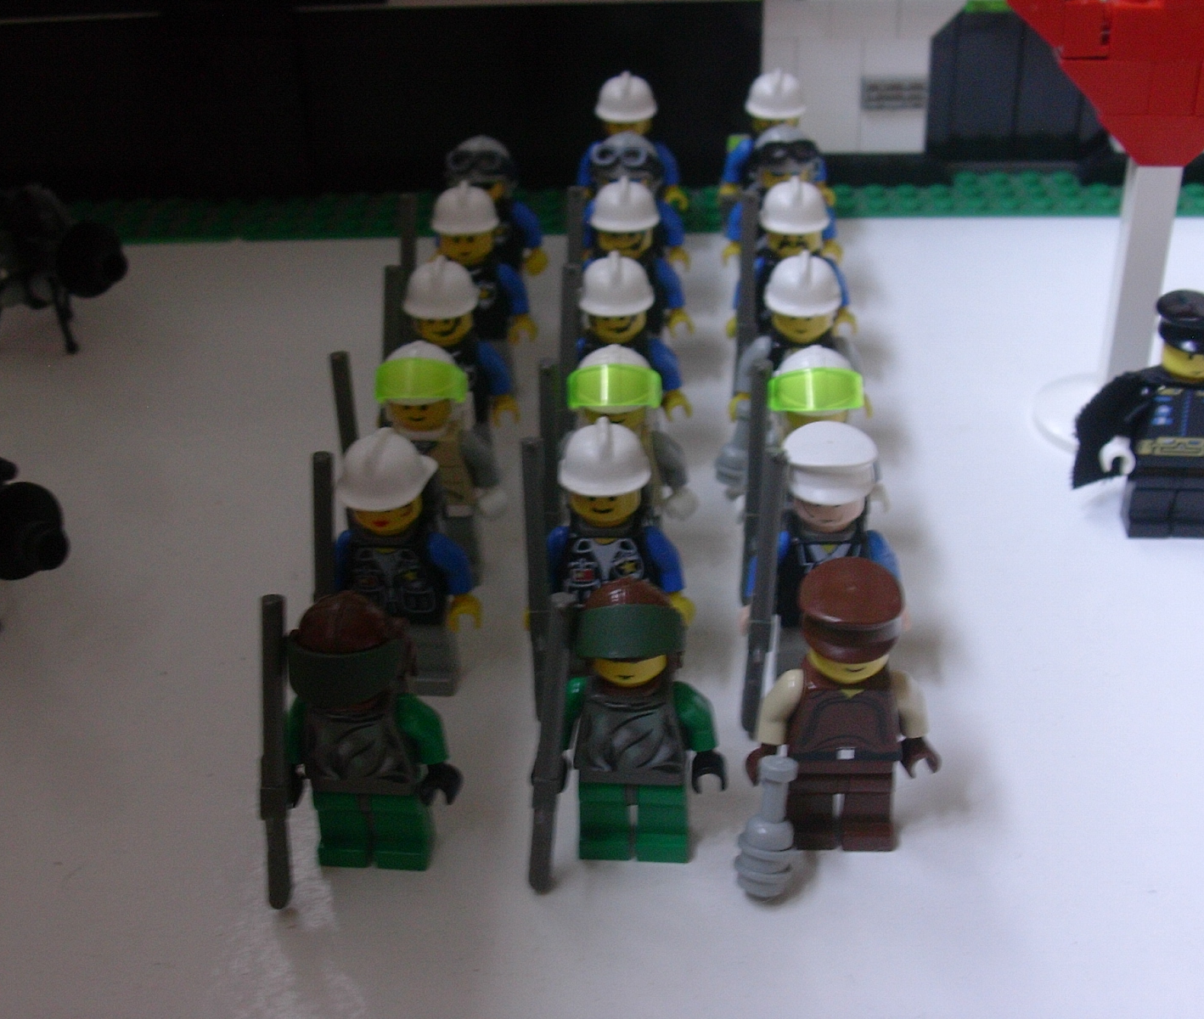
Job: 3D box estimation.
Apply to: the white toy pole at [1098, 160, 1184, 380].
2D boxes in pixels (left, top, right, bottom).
[{"bbox_3d":[0.104,-0.044,0.344,0.008,0.051,0.008,1,33,3],"label":"white toy pole"}]

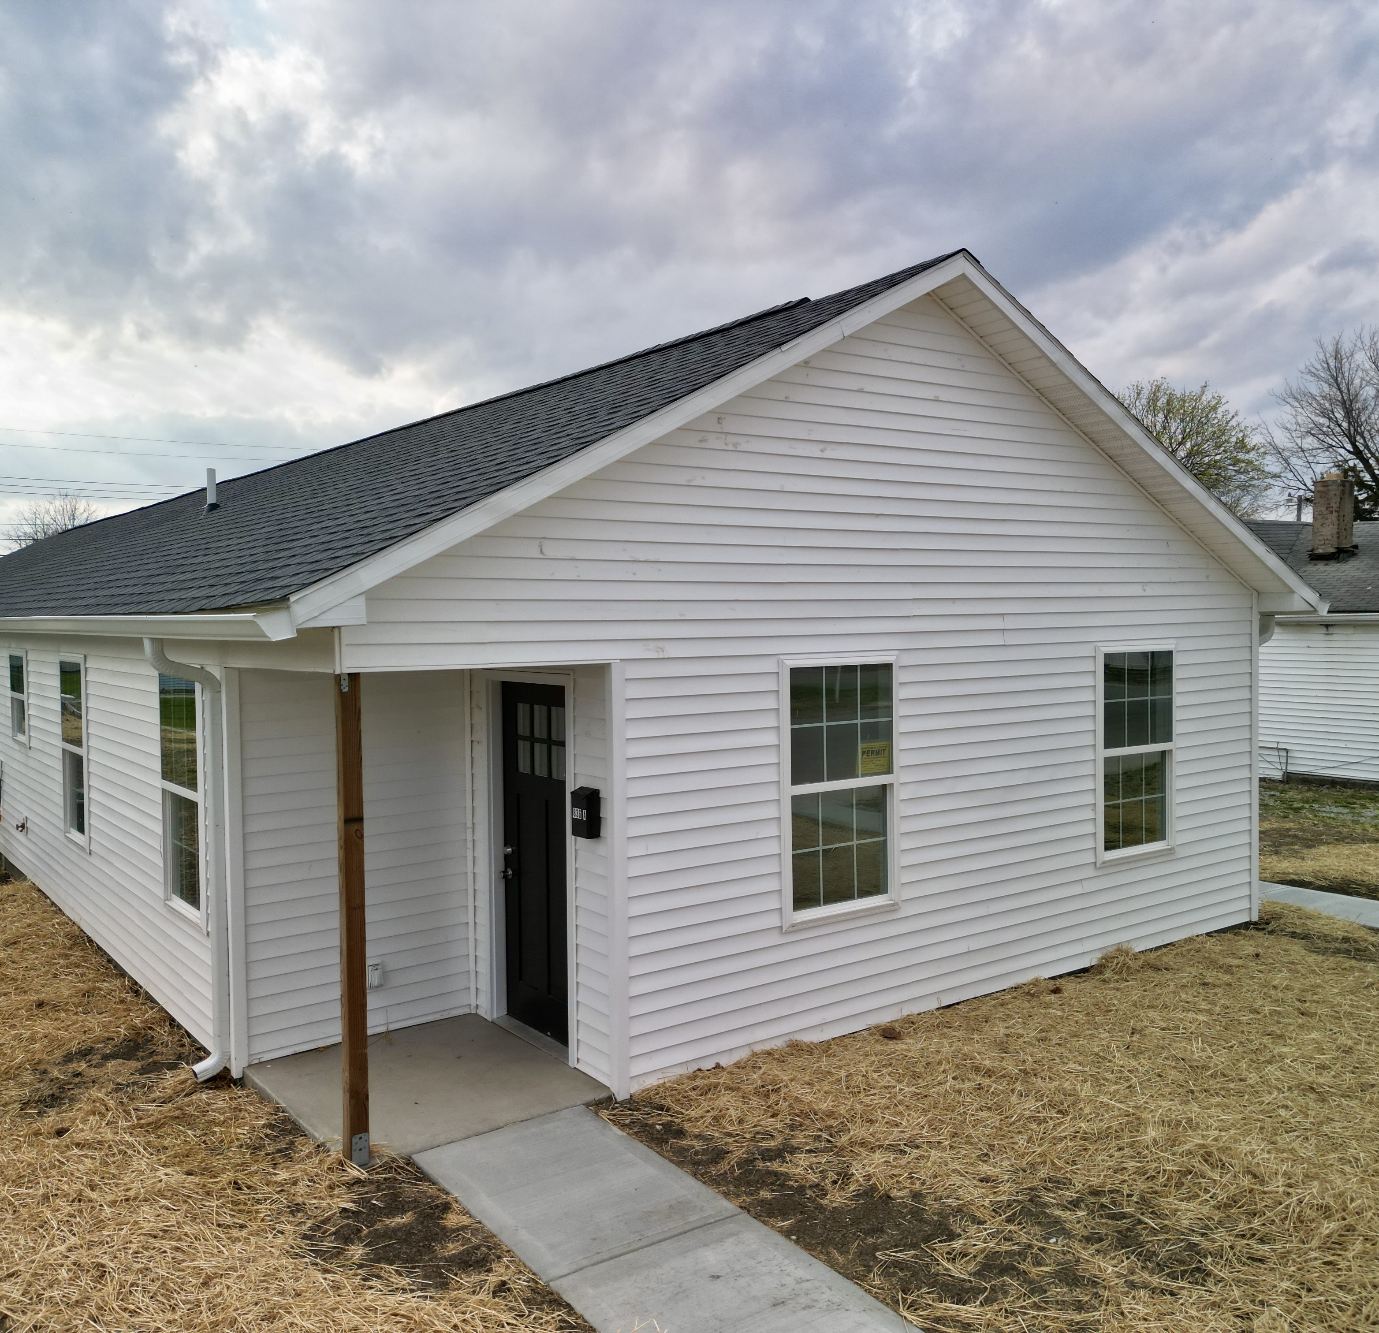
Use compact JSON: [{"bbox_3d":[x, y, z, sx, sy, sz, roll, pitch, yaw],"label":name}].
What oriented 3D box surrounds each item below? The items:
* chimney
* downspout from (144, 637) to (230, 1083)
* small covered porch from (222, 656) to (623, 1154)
[{"bbox_3d":[10.497,-2.446,20.100,0.500,1.380,0.450,-2,3,-36],"label":"chimney"},{"bbox_3d":[-2.702,1.023,6.631,0.370,2.420,0.090,-2,3,-36],"label":"downspout"},{"bbox_3d":[-1.411,1.083,6.457,1.500,2.200,1.580,-2,3,-36],"label":"small covered porch"}]

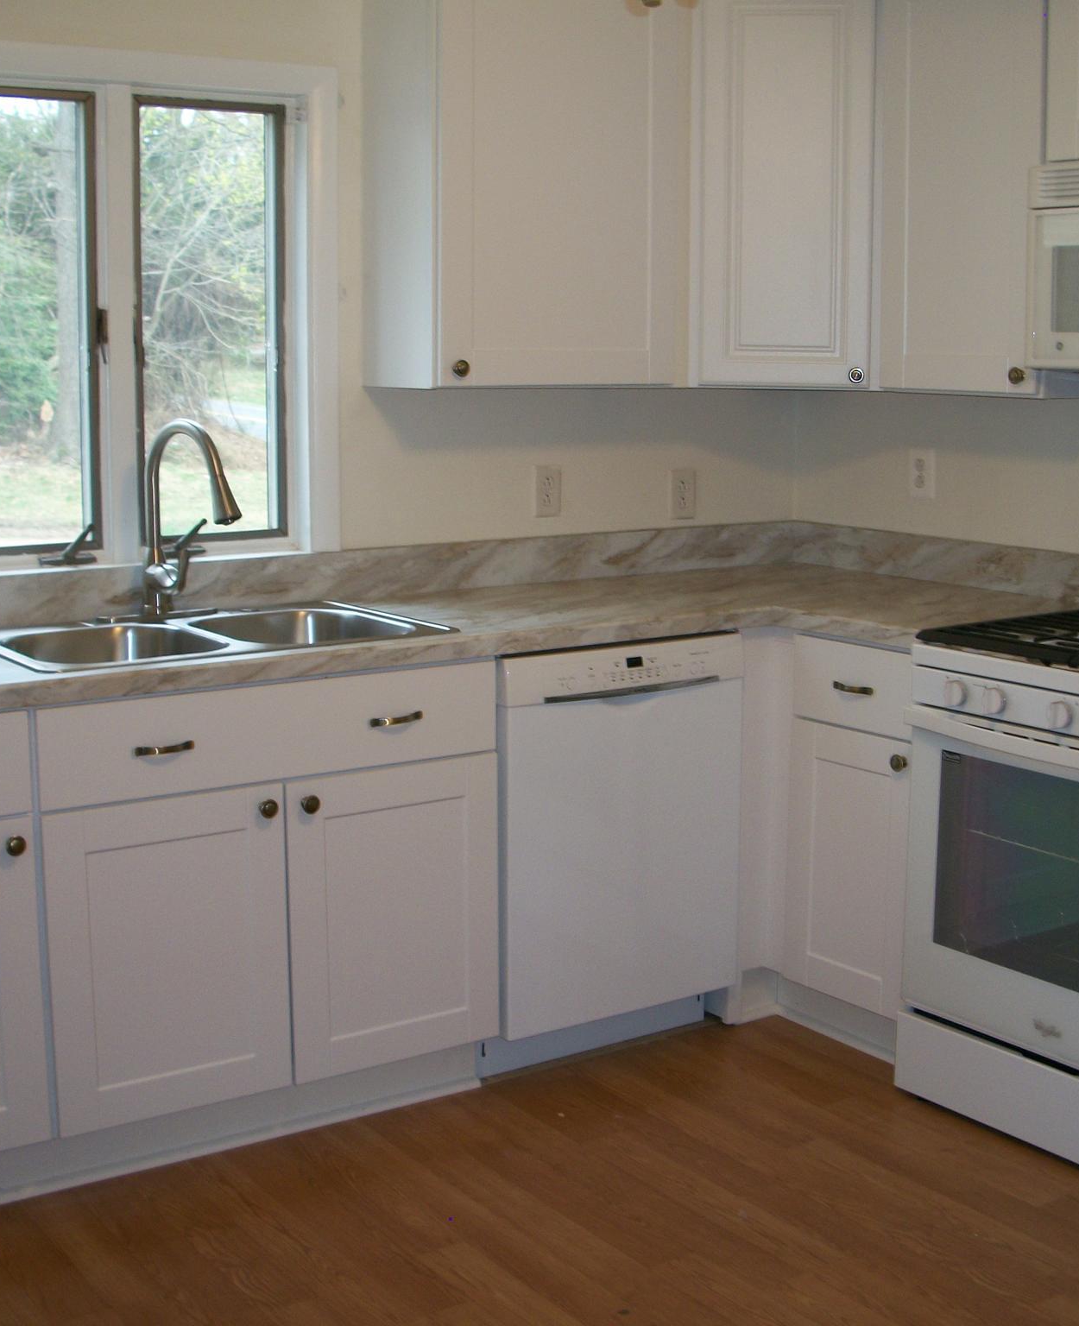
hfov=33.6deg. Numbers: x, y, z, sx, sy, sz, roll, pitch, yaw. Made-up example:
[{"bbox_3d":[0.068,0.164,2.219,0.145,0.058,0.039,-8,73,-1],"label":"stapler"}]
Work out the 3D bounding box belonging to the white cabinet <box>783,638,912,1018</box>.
[{"bbox_3d":[0.882,0.307,3.793,0.600,0.755,0.378,-6,11,-34],"label":"white cabinet"}]

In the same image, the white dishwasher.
[{"bbox_3d":[0.015,0.319,3.870,0.593,0.801,0.610,-6,11,-34],"label":"white dishwasher"}]

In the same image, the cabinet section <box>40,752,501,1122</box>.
[{"bbox_3d":[-0.627,0.457,3.507,0.912,0.578,0.600,-6,11,-34],"label":"cabinet section"}]

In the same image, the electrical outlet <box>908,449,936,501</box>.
[{"bbox_3d":[0.902,-0.447,4.220,0.008,0.114,0.075,-6,11,-34],"label":"electrical outlet"}]

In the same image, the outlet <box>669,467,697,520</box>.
[{"bbox_3d":[0.357,-0.413,4.392,0.073,0.119,0.008,-6,11,-34],"label":"outlet"}]

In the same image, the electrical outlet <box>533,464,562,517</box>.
[{"bbox_3d":[0.024,-0.398,4.165,0.073,0.117,0.008,-6,11,-34],"label":"electrical outlet"}]

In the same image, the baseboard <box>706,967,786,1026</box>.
[{"bbox_3d":[0.443,0.726,3.941,0.140,0.103,0.060,-6,11,-34],"label":"baseboard"}]

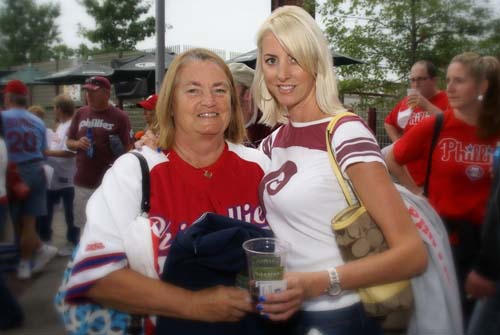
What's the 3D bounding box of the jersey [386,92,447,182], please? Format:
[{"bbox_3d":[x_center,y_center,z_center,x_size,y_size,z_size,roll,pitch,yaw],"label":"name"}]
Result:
[{"bbox_3d":[1.087,-0.145,3.120,0.540,0.670,0.320,6,8,41],"label":"jersey"}]

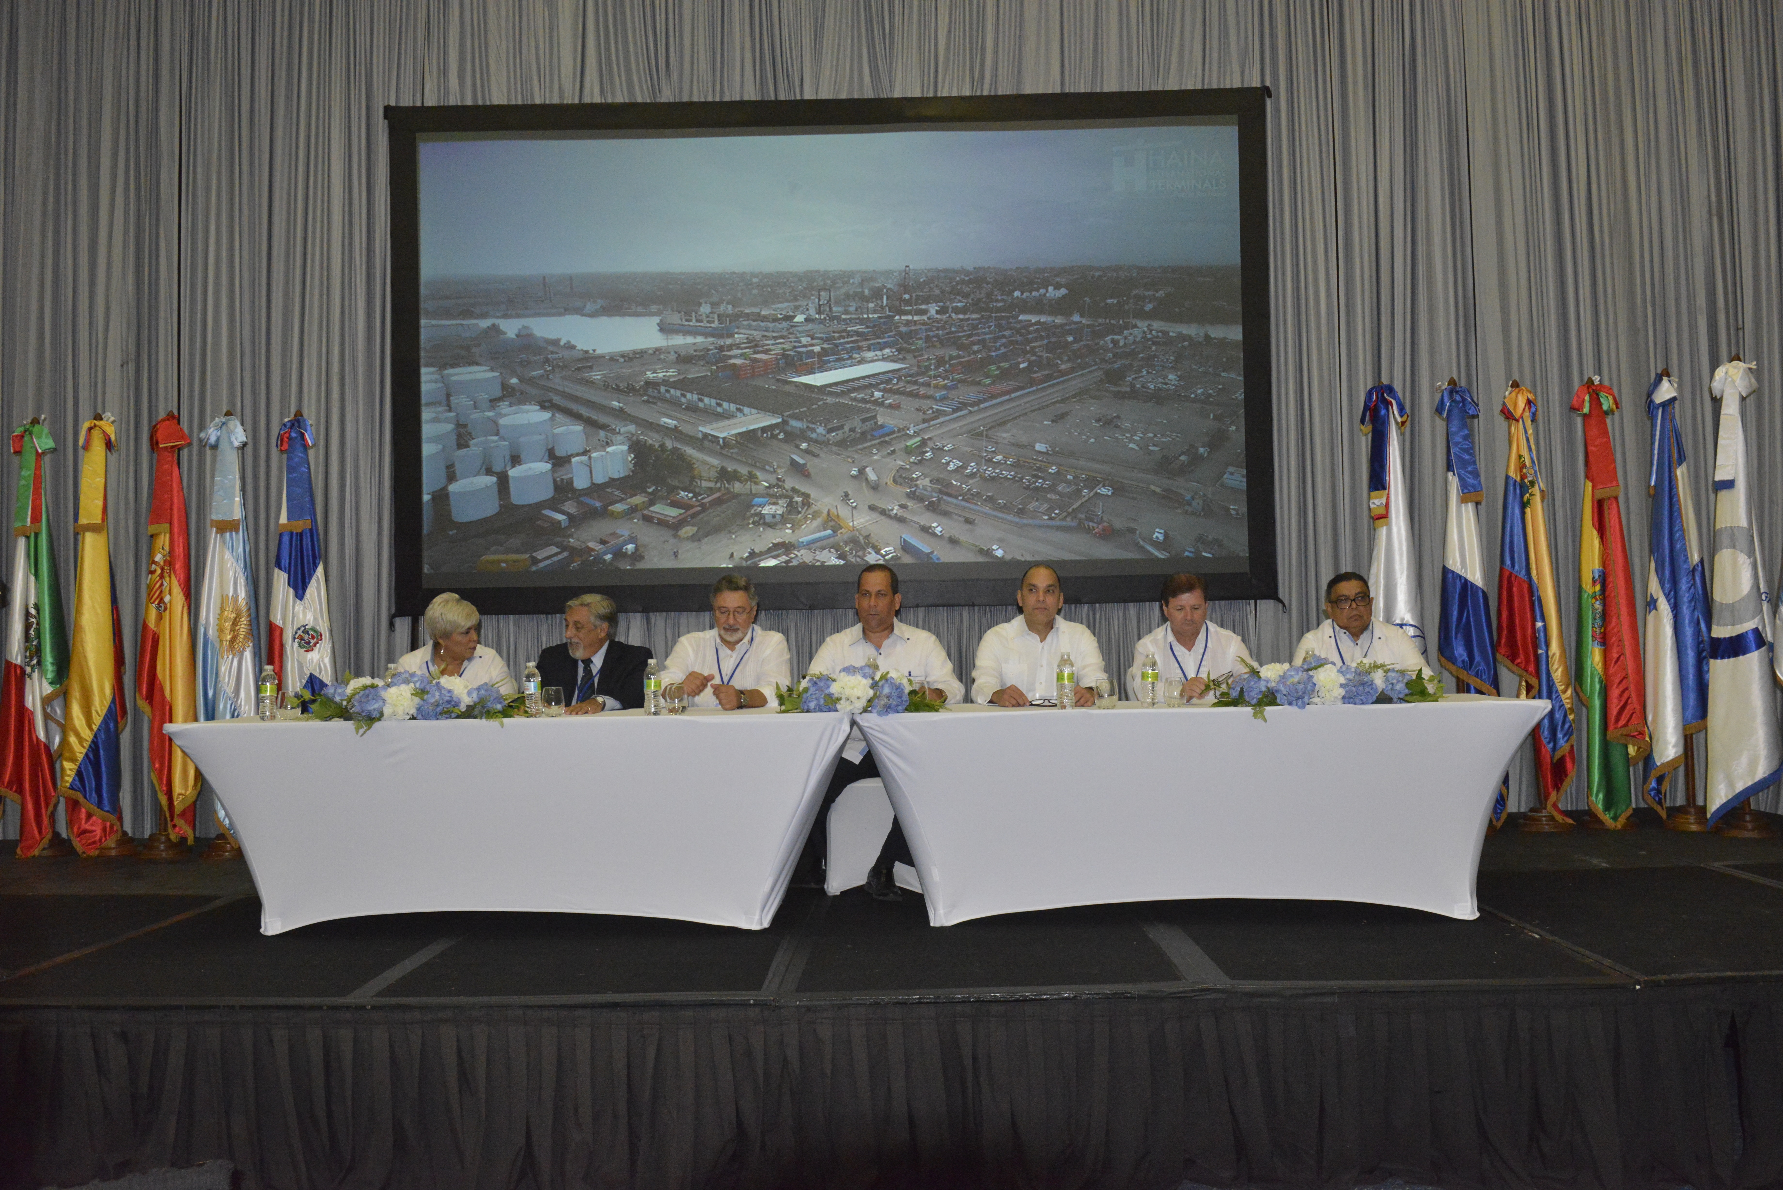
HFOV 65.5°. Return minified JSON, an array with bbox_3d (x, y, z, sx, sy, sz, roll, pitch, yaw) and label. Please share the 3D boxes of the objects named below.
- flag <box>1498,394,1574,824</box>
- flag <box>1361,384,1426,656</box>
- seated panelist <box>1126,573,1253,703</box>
[{"bbox_3d":[3.261,0.025,7.014,0.380,2.212,0.300,-1,-2,1],"label":"flag"},{"bbox_3d":[2.487,0.031,6.879,0.349,2.165,0.280,-1,-2,1],"label":"flag"},{"bbox_3d":[1.213,0.536,5.535,0.550,1.254,0.800,-1,-2,1],"label":"seated panelist"}]

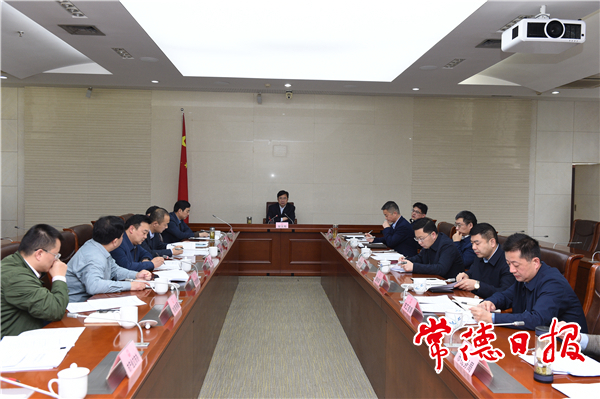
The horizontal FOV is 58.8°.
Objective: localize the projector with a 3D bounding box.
[{"bbox_3d":[2.337,-1.569,5.152,0.570,0.200,0.490,0,2,-3],"label":"projector"}]

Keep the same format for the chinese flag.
[{"bbox_3d":[-2.079,-0.354,9.501,0.260,2.380,0.240,1,2,-3],"label":"chinese flag"}]

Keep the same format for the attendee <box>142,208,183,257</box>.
[{"bbox_3d":[-1.579,0.694,5.569,0.700,1.240,0.550,0,2,-3],"label":"attendee"}]

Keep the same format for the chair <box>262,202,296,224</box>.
[{"bbox_3d":[-0.329,0.642,9.269,0.620,1.150,0.680,0,2,-3],"label":"chair"}]

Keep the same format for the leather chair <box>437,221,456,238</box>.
[{"bbox_3d":[1.327,0.760,5.842,0.660,1.080,0.620,1,2,-3],"label":"leather chair"}]

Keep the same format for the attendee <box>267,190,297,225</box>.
[{"bbox_3d":[-0.319,0.542,9.086,0.560,1.360,0.750,0,2,-3],"label":"attendee"}]

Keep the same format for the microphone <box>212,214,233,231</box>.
[{"bbox_3d":[-1.137,0.366,7.836,0.300,0.250,0.070,0,2,-3],"label":"microphone"}]

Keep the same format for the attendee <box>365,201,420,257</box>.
[{"bbox_3d":[1.029,0.671,5.884,0.690,1.320,0.570,1,2,4],"label":"attendee"}]

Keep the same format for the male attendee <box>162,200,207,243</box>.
[{"bbox_3d":[-1.487,0.619,6.878,0.720,1.220,0.560,1,2,0],"label":"male attendee"}]

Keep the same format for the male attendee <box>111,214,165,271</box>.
[{"bbox_3d":[-1.403,0.710,4.411,0.700,1.200,0.580,1,2,7],"label":"male attendee"}]

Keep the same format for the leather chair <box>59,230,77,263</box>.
[{"bbox_3d":[-1.447,0.793,3.680,0.660,1.080,0.620,1,2,-3],"label":"leather chair"}]

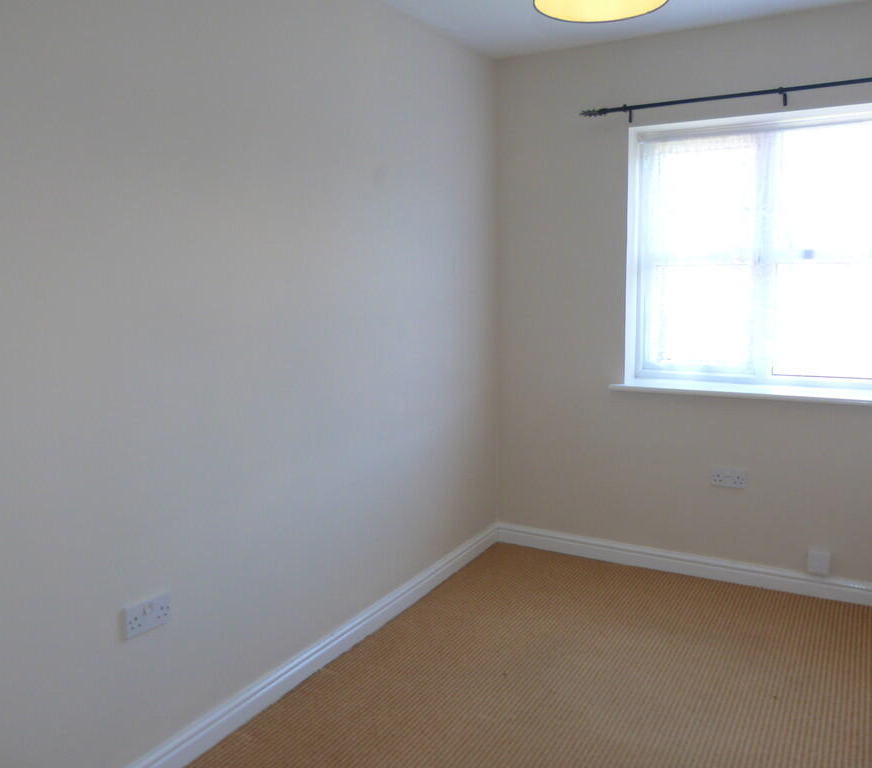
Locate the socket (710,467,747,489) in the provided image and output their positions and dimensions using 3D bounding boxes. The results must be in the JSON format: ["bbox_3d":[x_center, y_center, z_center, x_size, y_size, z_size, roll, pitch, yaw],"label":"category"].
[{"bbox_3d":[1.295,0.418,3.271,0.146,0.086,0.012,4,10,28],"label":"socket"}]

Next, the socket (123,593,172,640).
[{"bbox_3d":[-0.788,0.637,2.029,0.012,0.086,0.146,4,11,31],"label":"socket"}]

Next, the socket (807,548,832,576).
[{"bbox_3d":[1.628,0.762,3.142,0.084,0.086,0.020,4,10,28],"label":"socket"}]

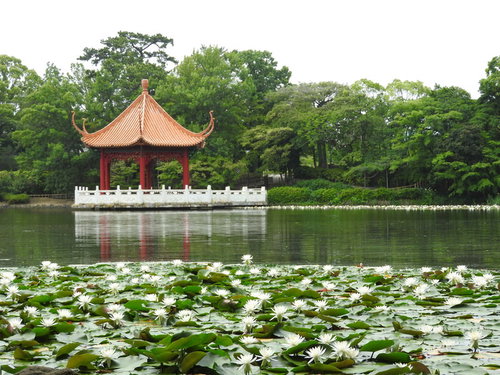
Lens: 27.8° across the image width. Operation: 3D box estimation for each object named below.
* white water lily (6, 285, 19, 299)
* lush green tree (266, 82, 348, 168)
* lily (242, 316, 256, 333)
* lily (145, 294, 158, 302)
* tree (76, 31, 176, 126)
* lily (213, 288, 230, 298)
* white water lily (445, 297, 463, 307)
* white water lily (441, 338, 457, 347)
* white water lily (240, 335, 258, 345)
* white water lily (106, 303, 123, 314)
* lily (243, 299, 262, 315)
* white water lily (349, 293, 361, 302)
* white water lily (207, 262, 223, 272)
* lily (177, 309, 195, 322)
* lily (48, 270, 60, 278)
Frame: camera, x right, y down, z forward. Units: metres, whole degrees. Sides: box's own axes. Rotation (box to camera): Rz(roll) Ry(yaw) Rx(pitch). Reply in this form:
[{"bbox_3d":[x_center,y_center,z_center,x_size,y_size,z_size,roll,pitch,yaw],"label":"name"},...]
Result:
[{"bbox_3d":[-2.116,0.926,9.007,0.119,0.109,0.119,0,0,0],"label":"white water lily"},{"bbox_3d":[5.118,-5.519,90.000,7.299,7.655,6.800,0,0,0],"label":"lush green tree"},{"bbox_3d":[-0.004,1.121,8.273,0.115,0.110,0.135,0,0,0],"label":"lily"},{"bbox_3d":[-1.046,1.179,10.737,0.138,0.079,0.138,0,0,0],"label":"lily"},{"bbox_3d":[-9.800,-6.000,80.000,8.200,13.000,8.000,0,0,0],"label":"tree"},{"bbox_3d":[-0.285,1.059,10.120,0.165,0.080,0.165,0,0,0],"label":"lily"},{"bbox_3d":[2.110,1.179,10.460,0.168,0.080,0.168,0,0,0],"label":"white water lily"},{"bbox_3d":[1.517,1.185,7.728,0.119,0.048,0.119,0,0,0],"label":"white water lily"},{"bbox_3d":[-0.004,1.112,7.420,0.130,0.065,0.130,0,0,0],"label":"white water lily"},{"bbox_3d":[-1.067,0.957,7.995,0.127,0.082,0.127,0,0,0],"label":"white water lily"},{"bbox_3d":[0.020,0.937,7.964,0.143,0.103,0.143,0,0,0],"label":"lily"},{"bbox_3d":[0.949,0.991,9.091,0.108,0.079,0.108,0,0,0],"label":"white water lily"},{"bbox_3d":[-0.453,1.021,12.920,0.190,0.100,0.190,0,0,0],"label":"white water lily"},{"bbox_3d":[-0.478,0.950,7.501,0.132,0.090,0.132,0,0,0],"label":"lily"},{"bbox_3d":[-2.398,1.067,12.420,0.140,0.085,0.140,0,0,0],"label":"lily"}]

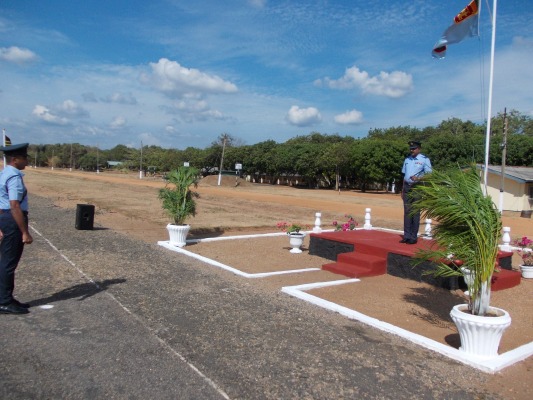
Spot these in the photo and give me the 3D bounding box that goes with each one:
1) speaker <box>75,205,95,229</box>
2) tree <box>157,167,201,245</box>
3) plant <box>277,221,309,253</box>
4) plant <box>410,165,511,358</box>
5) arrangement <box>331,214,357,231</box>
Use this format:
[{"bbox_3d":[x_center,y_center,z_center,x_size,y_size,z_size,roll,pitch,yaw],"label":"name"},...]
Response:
[{"bbox_3d":[-4.780,0.450,11.387,0.360,0.650,0.420,3,2,-35],"label":"speaker"},{"bbox_3d":[-1.824,0.127,9.095,0.850,1.660,0.850,-1,4,-35],"label":"tree"},{"bbox_3d":[0.527,0.721,8.631,0.580,0.640,0.580,1,3,0],"label":"plant"},{"bbox_3d":[1.774,0.503,4.034,0.720,1.660,1.000,-1,4,-35],"label":"plant"},{"bbox_3d":[1.730,0.663,9.436,0.560,0.720,0.560,-1,4,-35],"label":"arrangement"}]

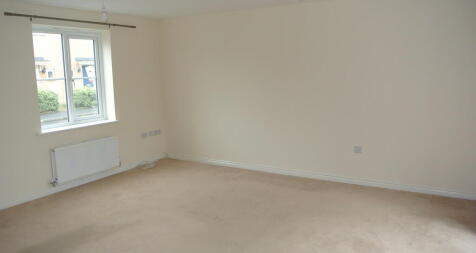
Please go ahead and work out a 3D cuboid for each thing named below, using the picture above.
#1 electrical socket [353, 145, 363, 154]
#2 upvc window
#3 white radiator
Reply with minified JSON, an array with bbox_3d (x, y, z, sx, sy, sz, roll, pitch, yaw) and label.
[{"bbox_3d":[1.577,0.310,4.701,0.090,0.088,0.015,4,11,31],"label":"electrical socket"},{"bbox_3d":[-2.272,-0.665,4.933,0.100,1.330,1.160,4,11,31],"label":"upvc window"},{"bbox_3d":[-2.093,0.448,5.012,0.095,0.475,1.020,4,11,31],"label":"white radiator"}]

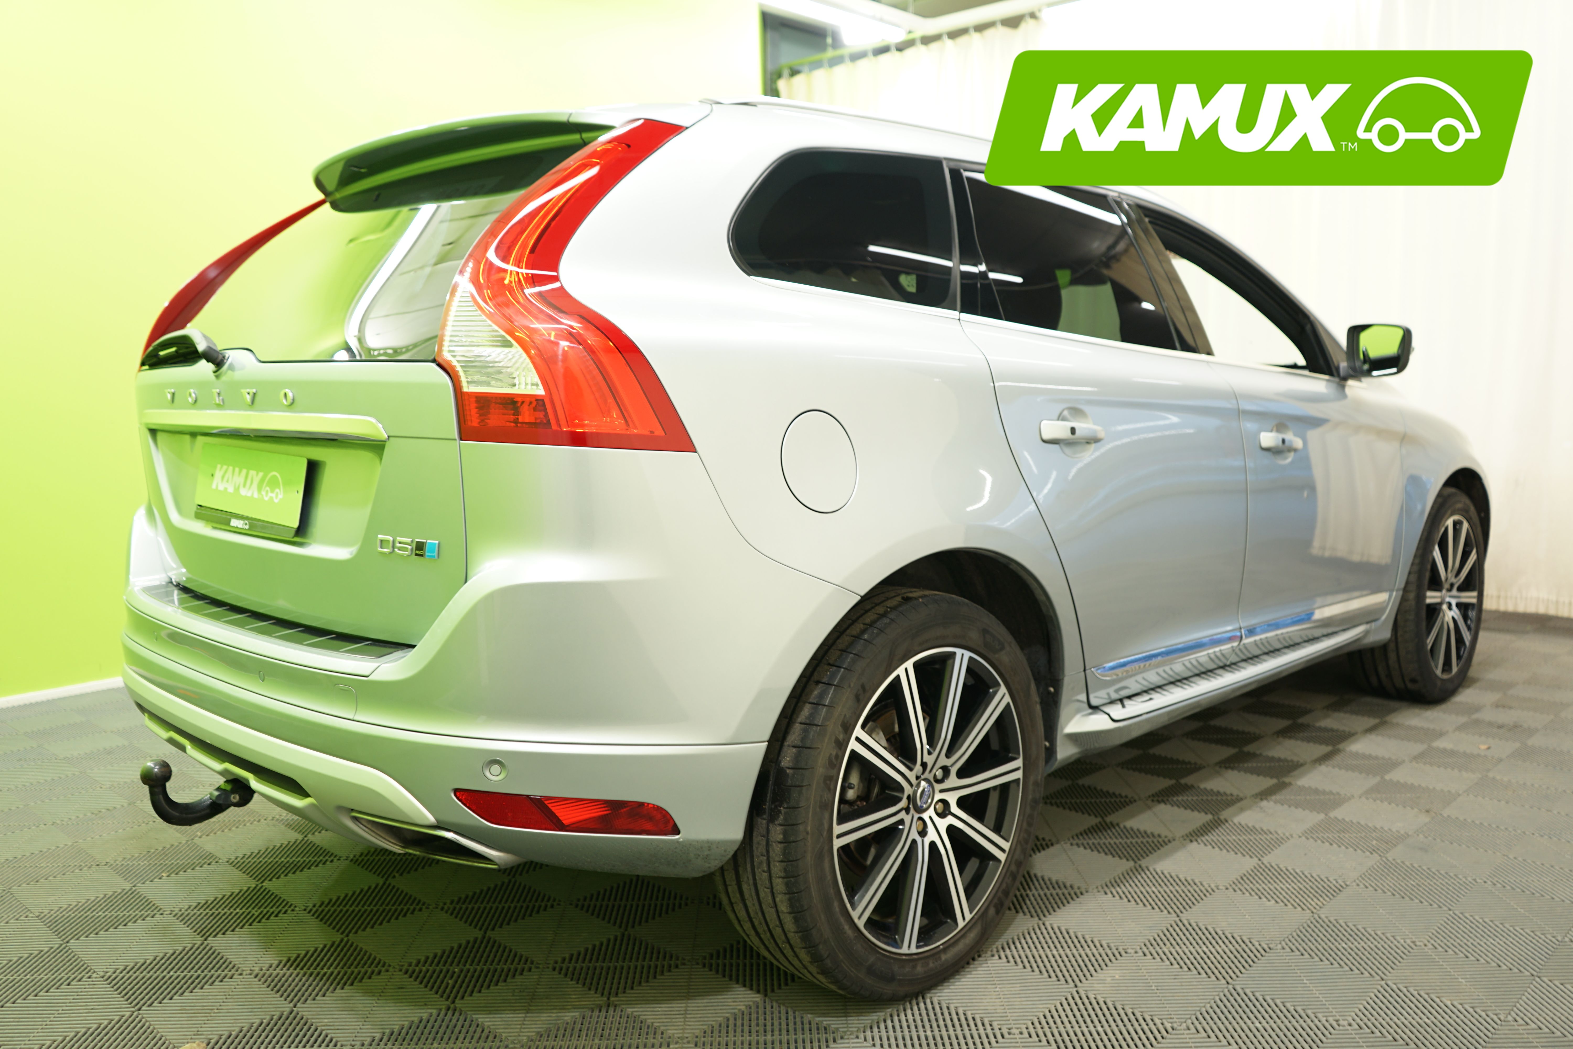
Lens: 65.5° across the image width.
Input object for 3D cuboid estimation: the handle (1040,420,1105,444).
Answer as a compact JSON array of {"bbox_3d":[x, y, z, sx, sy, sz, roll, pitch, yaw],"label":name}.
[{"bbox_3d":[0.562,-0.182,2.407,0.048,0.042,0.205,6,10,45],"label":"handle"}]

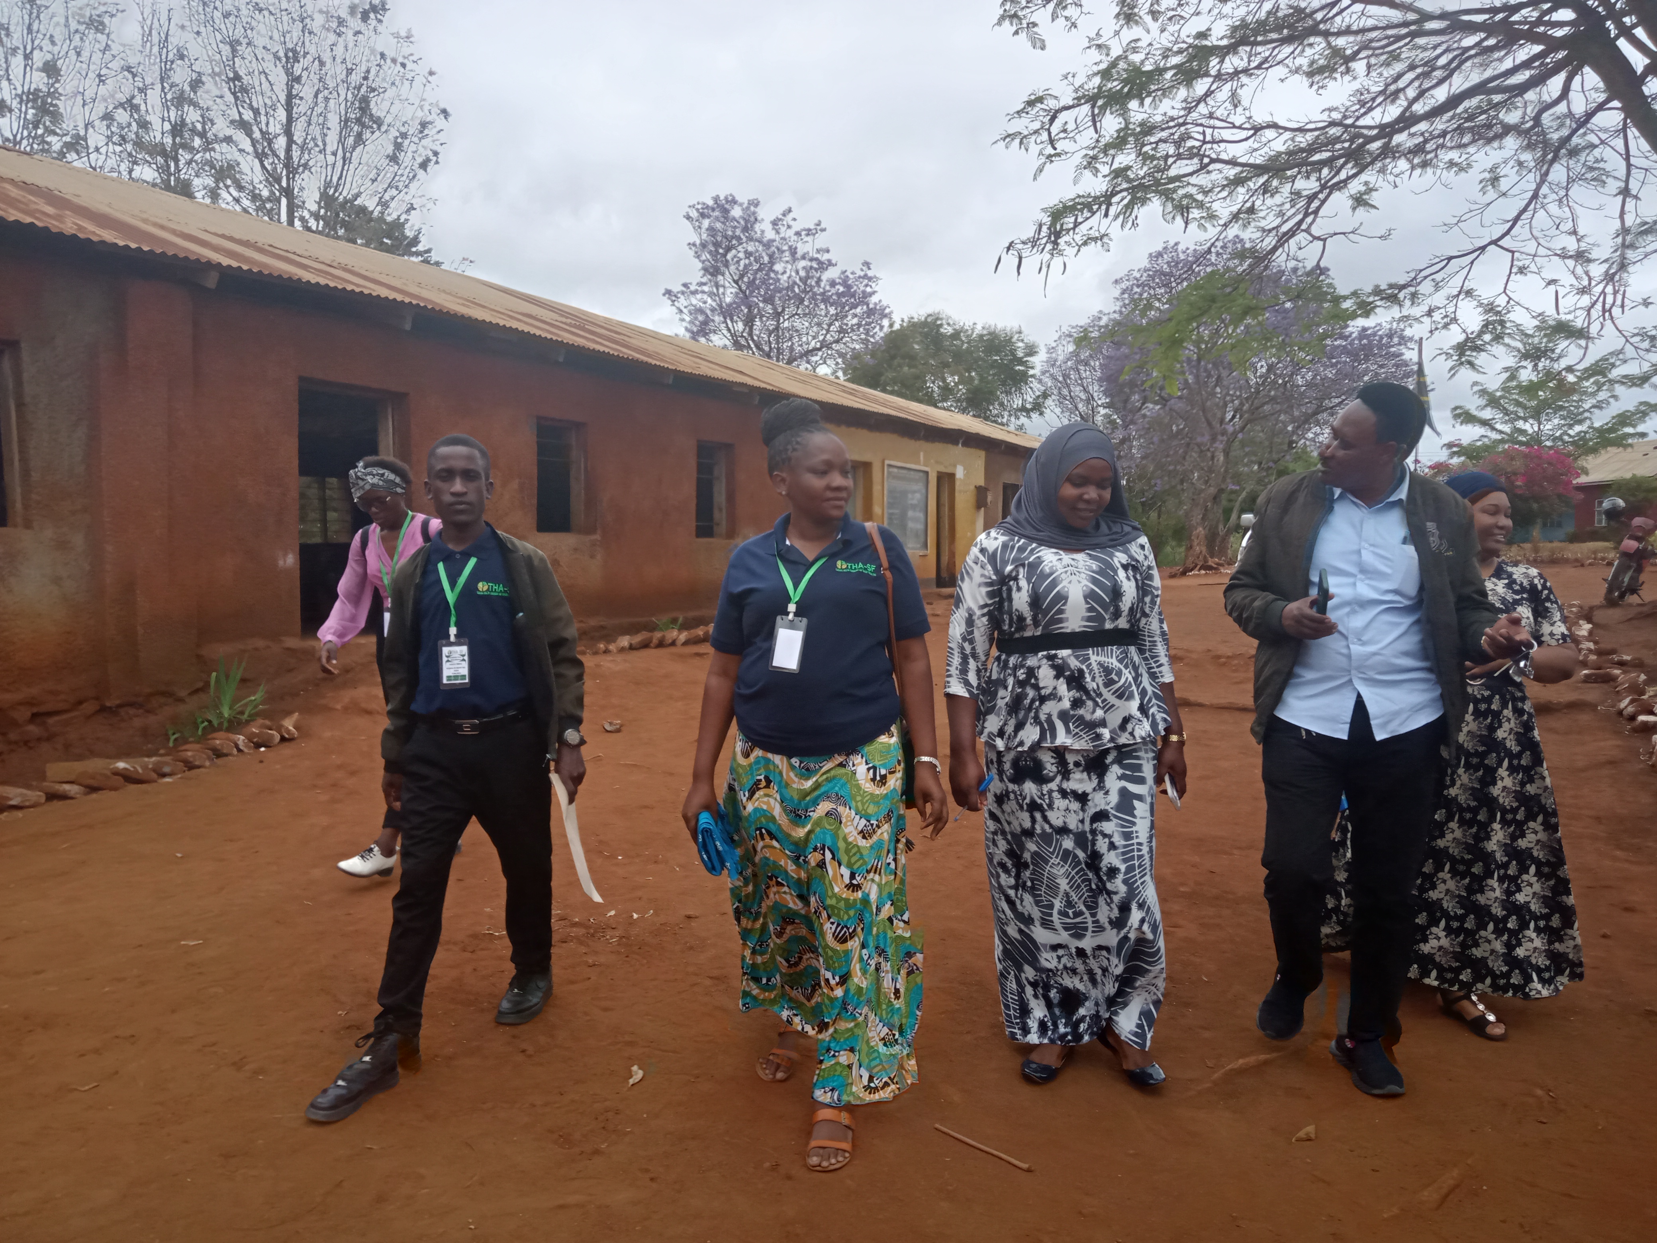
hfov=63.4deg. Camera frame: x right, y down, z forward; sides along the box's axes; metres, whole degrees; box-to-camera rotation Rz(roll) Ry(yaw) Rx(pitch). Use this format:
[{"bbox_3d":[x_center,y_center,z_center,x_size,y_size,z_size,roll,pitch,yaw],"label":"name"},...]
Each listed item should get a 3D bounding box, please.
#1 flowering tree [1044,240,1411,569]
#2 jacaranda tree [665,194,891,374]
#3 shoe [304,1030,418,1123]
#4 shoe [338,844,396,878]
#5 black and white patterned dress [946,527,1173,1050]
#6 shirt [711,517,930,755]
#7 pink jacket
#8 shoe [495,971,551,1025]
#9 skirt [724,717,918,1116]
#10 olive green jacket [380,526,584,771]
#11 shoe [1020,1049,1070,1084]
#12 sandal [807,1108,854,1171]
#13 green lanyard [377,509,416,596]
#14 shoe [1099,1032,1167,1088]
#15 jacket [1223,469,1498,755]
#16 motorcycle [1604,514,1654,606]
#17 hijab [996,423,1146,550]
[{"bbox_3d":[9.207,-5.015,31.000,8.300,7.600,7.500,1,3,14],"label":"flowering tree"},{"bbox_3d":[-1.413,-5.927,38.000,6.500,10.300,6.500,0,3,0],"label":"jacaranda tree"},{"bbox_3d":[-1.128,1.103,3.250,0.110,0.140,0.290,1,3,27],"label":"shoe"},{"bbox_3d":[-1.744,0.910,5.080,0.090,0.105,0.255,2,4,42],"label":"shoe"},{"bbox_3d":[0.600,0.405,3.480,0.570,1.360,0.360,0,3,4],"label":"black and white patterned dress"},{"bbox_3d":[-0.020,0.032,3.140,0.520,0.580,0.340,1,3,7],"label":"shirt"},{"bbox_3d":[-1.727,-0.149,5.220,0.500,0.530,0.320,1,3,22],"label":"pink jacket"},{"bbox_3d":[-0.850,1.035,3.810,0.108,0.125,0.280,1,3,5],"label":"shoe"},{"bbox_3d":[-0.014,0.667,3.250,0.460,0.940,0.430,0,3,7],"label":"skirt"},{"bbox_3d":[-0.917,0.070,3.550,0.500,0.650,0.300,1,3,18],"label":"olive green jacket"},{"bbox_3d":[0.561,1.128,3.430,0.088,0.070,0.240,1,3,17],"label":"shoe"},{"bbox_3d":[0.007,1.133,2.950,0.098,0.085,0.245,0,3,8],"label":"sandal"},{"bbox_3d":[-1.643,-0.249,5.100,0.160,0.350,0.140,1,3,5],"label":"green lanyard"},{"bbox_3d":[0.765,1.079,3.410,0.088,0.095,0.250,0,3,-12],"label":"shoe"},{"bbox_3d":[1.372,-0.025,3.470,0.660,0.740,0.420,1,3,14],"label":"jacket"},{"bbox_3d":[9.681,-0.734,16.000,0.750,1.100,1.950,11,8,36],"label":"motorcycle"},{"bbox_3d":[0.619,-0.337,3.400,0.360,0.350,0.310,0,3,-16],"label":"hijab"}]

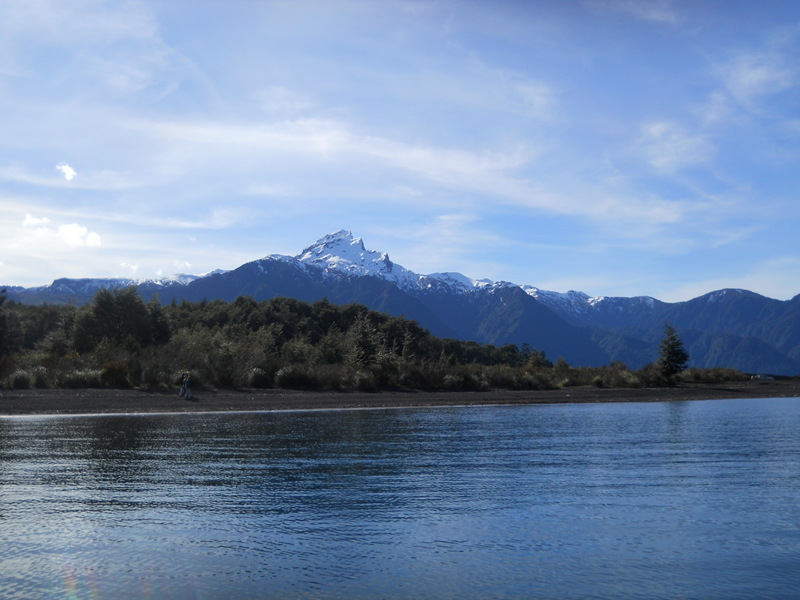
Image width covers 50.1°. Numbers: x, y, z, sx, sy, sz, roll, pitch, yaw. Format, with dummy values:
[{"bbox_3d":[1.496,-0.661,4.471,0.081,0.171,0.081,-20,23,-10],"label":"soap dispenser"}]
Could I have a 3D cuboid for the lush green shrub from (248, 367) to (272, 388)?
[{"bbox_3d":[-10.604,5.891,65.000,1.800,1.700,1.750,0,-5,0],"label":"lush green shrub"}]

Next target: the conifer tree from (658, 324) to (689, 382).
[{"bbox_3d":[28.146,5.557,88.000,3.100,6.200,3.100,0,-5,0],"label":"conifer tree"}]

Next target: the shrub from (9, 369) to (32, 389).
[{"bbox_3d":[-27.516,5.692,62.000,1.750,1.500,1.700,0,-5,0],"label":"shrub"}]

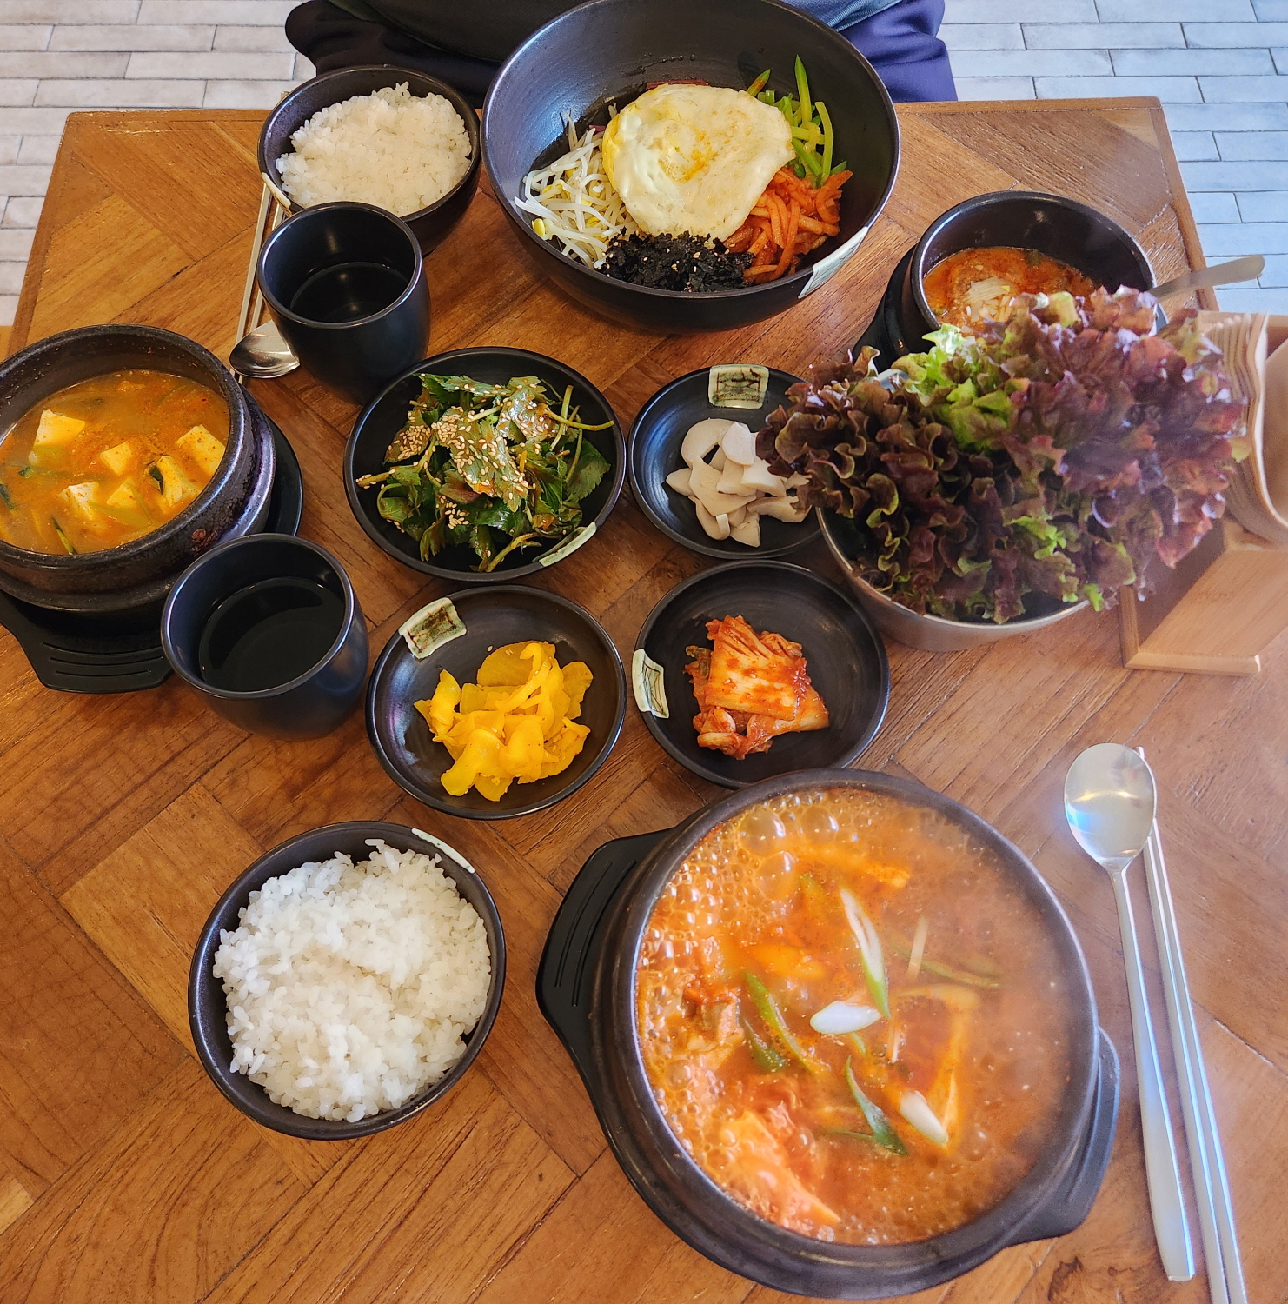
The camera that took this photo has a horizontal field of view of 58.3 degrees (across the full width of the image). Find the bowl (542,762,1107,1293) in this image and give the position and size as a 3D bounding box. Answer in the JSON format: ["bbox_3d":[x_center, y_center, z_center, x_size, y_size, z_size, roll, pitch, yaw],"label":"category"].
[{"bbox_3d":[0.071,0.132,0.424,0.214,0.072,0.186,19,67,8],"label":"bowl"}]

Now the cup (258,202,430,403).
[{"bbox_3d":[-0.137,-0.160,0.557,0.075,0.076,0.075,0,66,0],"label":"cup"}]

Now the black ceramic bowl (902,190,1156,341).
[{"bbox_3d":[0.178,-0.156,0.556,0.116,0.062,0.116,0,66,0],"label":"black ceramic bowl"}]

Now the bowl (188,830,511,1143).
[{"bbox_3d":[-0.106,0.126,0.439,0.112,0.054,0.112,0,66,0],"label":"bowl"}]

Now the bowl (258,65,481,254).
[{"bbox_3d":[-0.139,-0.246,0.609,0.112,0.054,0.112,0,66,0],"label":"bowl"}]

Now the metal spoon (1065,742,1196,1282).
[{"bbox_3d":[0.198,0.133,0.456,0.038,0.018,0.204,1,66,0],"label":"metal spoon"}]

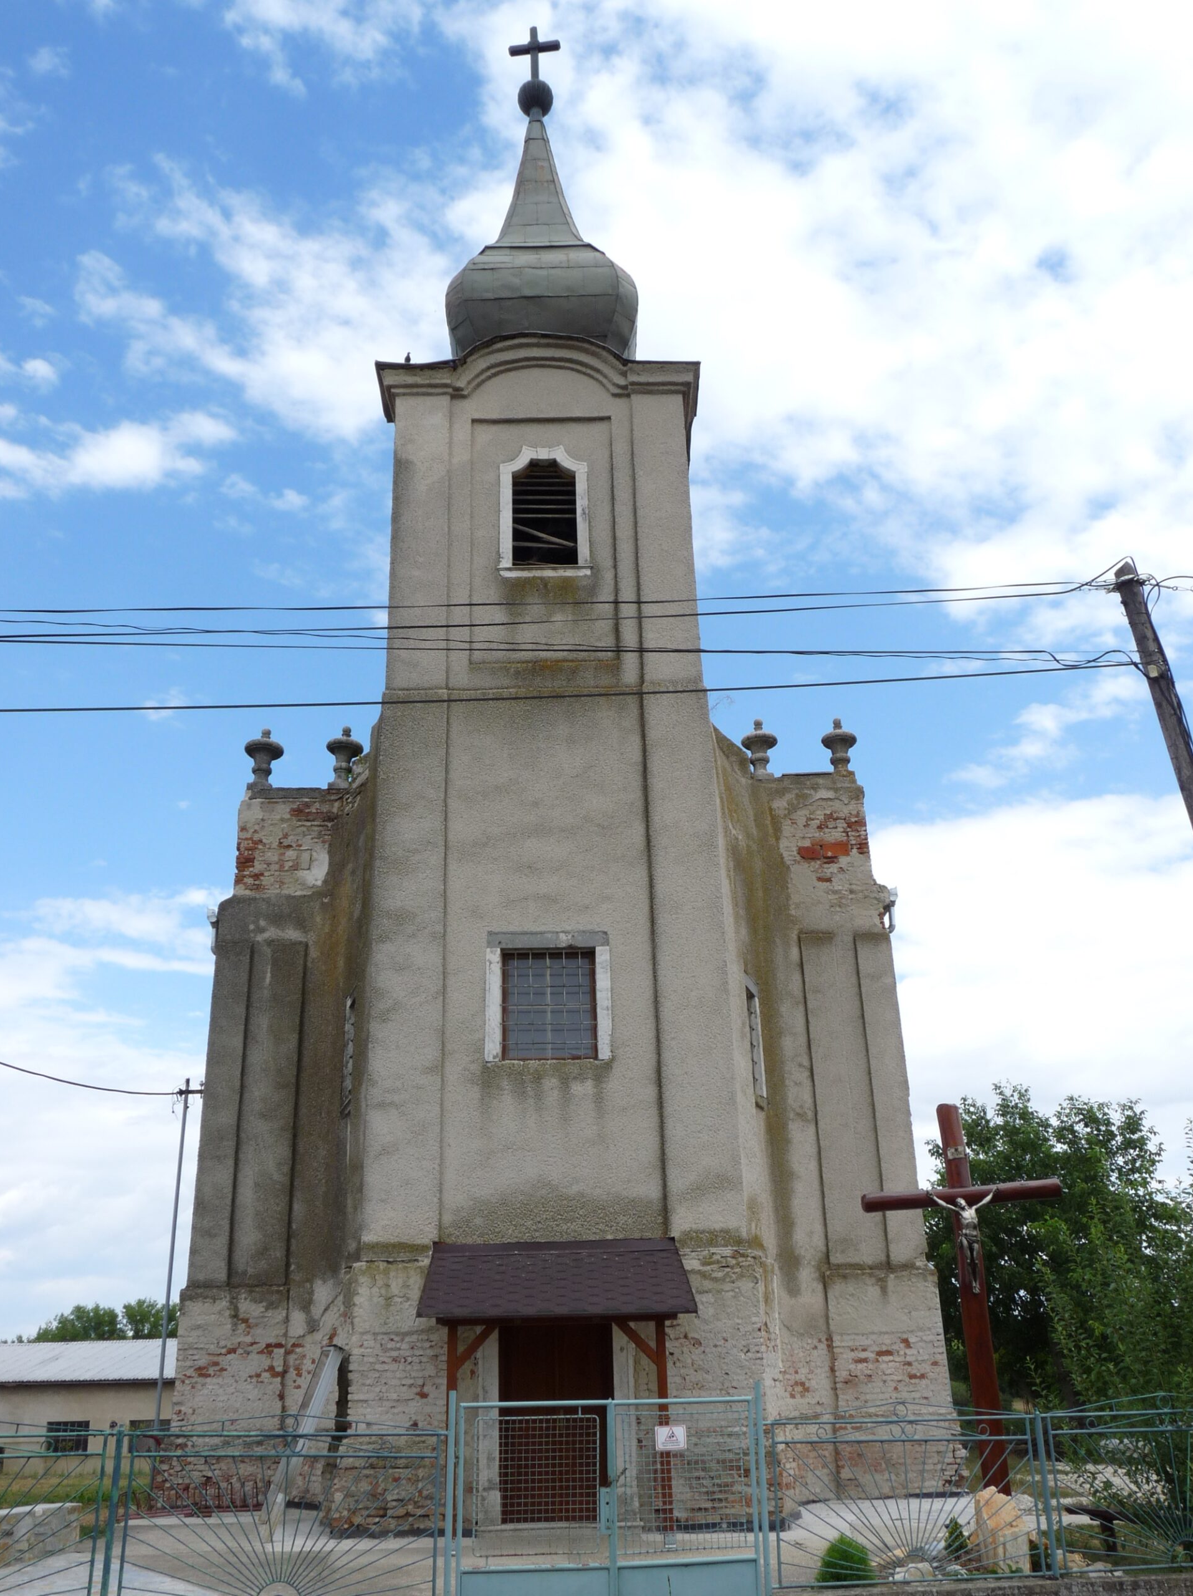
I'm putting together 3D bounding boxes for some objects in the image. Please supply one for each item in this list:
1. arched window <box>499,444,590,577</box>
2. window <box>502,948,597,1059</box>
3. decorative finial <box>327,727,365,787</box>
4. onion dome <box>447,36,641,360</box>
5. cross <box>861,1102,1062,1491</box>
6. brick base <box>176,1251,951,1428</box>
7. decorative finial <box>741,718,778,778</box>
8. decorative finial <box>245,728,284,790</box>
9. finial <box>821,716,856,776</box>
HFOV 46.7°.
[{"bbox_3d":[-0.718,-4.082,19.534,1.275,2.153,0.250,-1,-21,-2],"label":"arched window"},{"bbox_3d":[-0.569,2.514,16.943,1.167,1.388,0.180,-1,-21,-2],"label":"window"},{"bbox_3d":[-3.891,-0.605,21.418,0.579,1.110,0.579,-1,-21,-2],"label":"decorative finial"},{"bbox_3d":[-0.989,-10.242,24.205,3.264,8.826,3.264,-1,-21,-2],"label":"onion dome"},{"bbox_3d":[3.662,4.935,13.366,2.036,3.936,0.340,-5,-22,9],"label":"cross"},{"bbox_3d":[-0.372,7.099,16.759,10.234,2.778,3.595,-1,-21,-2],"label":"brick base"},{"bbox_3d":[2.568,-0.757,21.647,0.586,1.102,0.586,-1,-21,-2],"label":"decorative finial"},{"bbox_3d":[-5.148,-0.594,21.381,0.598,1.087,0.598,-1,-21,-2],"label":"decorative finial"},{"bbox_3d":[3.806,-0.788,21.691,0.548,1.084,0.548,-1,-21,-2],"label":"finial"}]

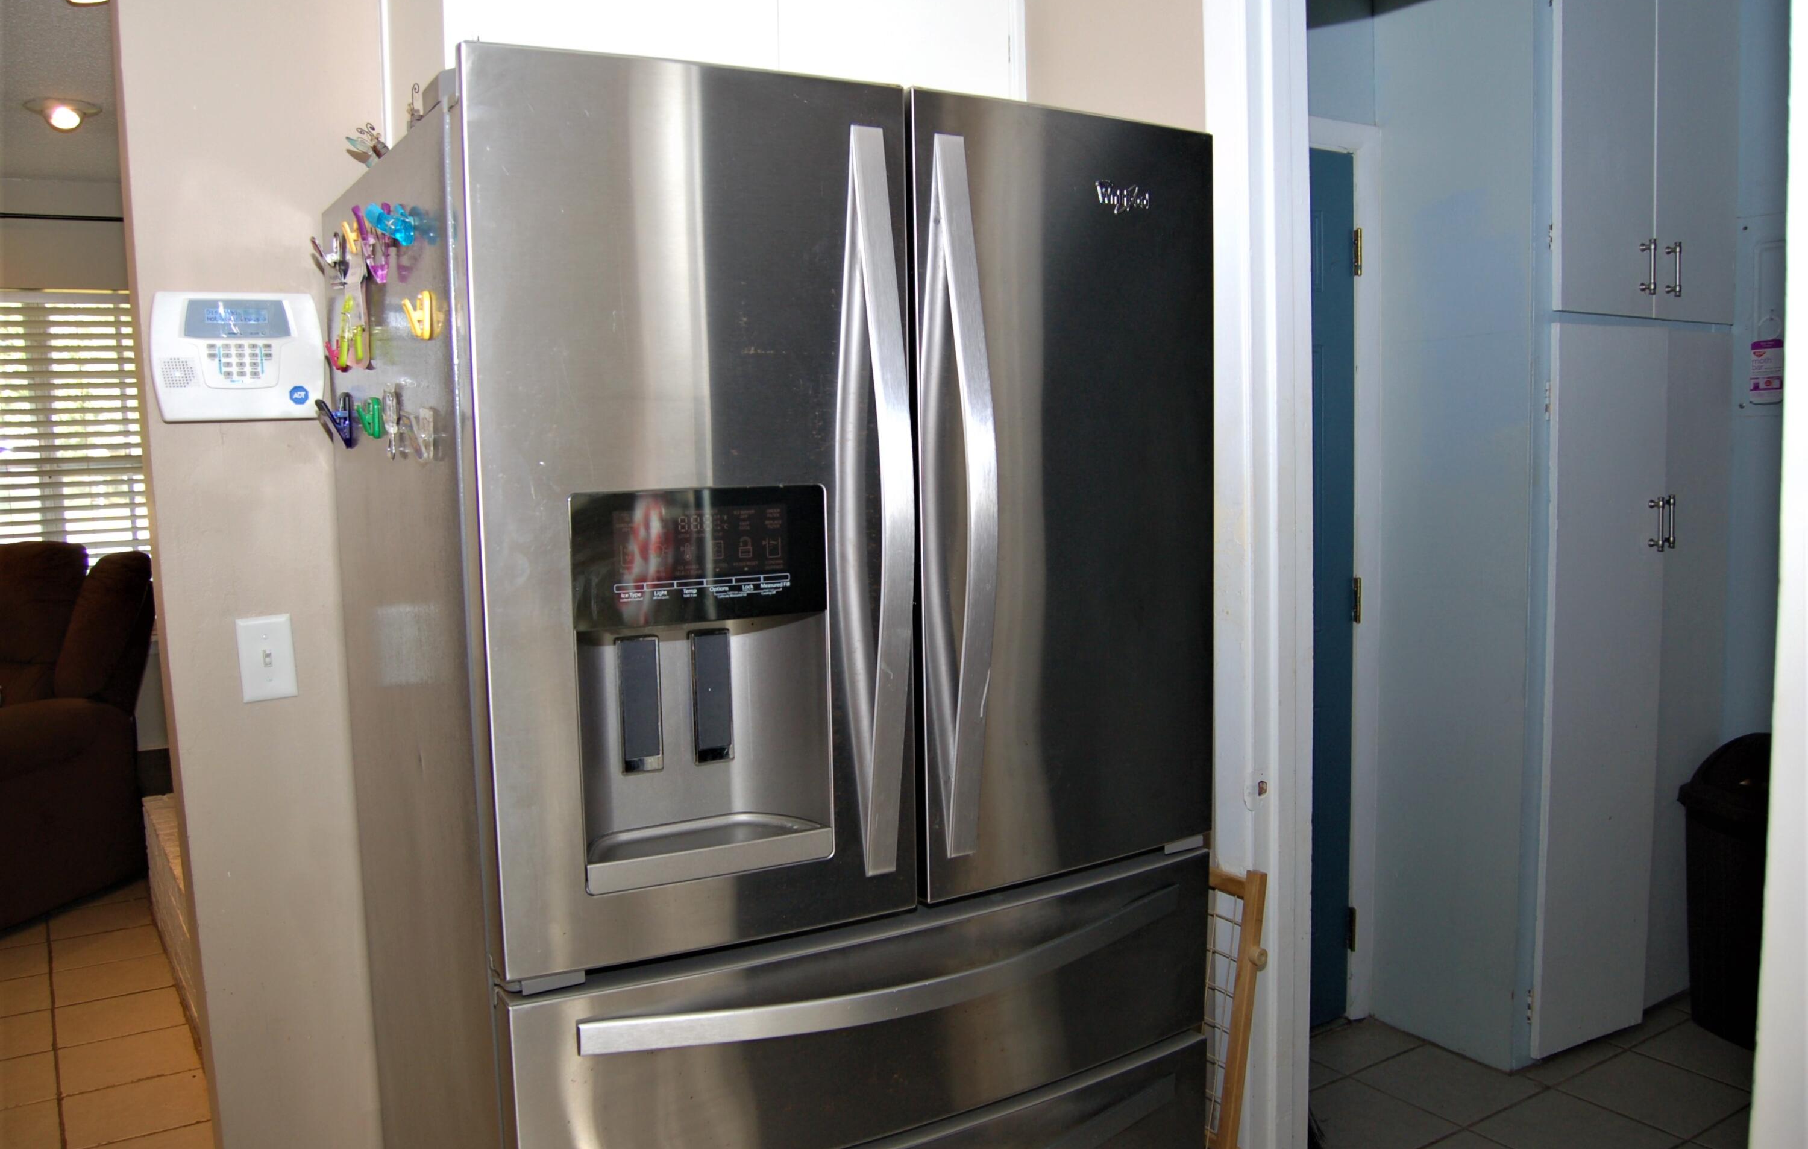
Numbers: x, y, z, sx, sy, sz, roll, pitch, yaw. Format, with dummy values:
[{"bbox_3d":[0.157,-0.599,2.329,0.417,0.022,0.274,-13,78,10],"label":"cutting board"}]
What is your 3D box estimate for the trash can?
[{"bbox_3d":[2.057,0.735,3.152,0.330,0.700,0.350,-4,6,-30],"label":"trash can"}]

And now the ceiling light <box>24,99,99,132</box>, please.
[{"bbox_3d":[-2.379,-1.293,3.832,0.195,0.065,0.195,-4,6,-31],"label":"ceiling light"}]

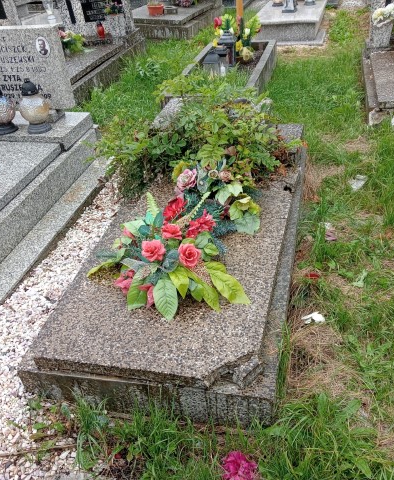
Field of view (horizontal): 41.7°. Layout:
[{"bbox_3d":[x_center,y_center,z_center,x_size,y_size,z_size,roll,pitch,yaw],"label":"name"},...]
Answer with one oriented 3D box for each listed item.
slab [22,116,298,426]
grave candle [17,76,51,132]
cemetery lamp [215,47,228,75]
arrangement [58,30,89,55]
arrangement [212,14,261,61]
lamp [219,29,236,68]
[{"bbox_3d":[0.054,-0.092,2.574,0.890,0.175,2.150,4,35,13],"label":"slab"},{"bbox_3d":[-0.961,-0.799,3.051,0.178,0.301,0.178,4,34,12],"label":"grave candle"},{"bbox_3d":[0.232,-1.709,4.923,0.125,0.264,0.125,4,34,12],"label":"cemetery lamp"},{"bbox_3d":[-1.283,-1.991,5.213,0.264,0.172,0.211,4,34,12],"label":"arrangement"},{"bbox_3d":[0.357,-1.855,4.731,0.447,0.372,0.313,4,35,13],"label":"arrangement"},{"bbox_3d":[0.265,-1.701,4.578,0.160,0.305,0.160,4,35,13],"label":"lamp"}]

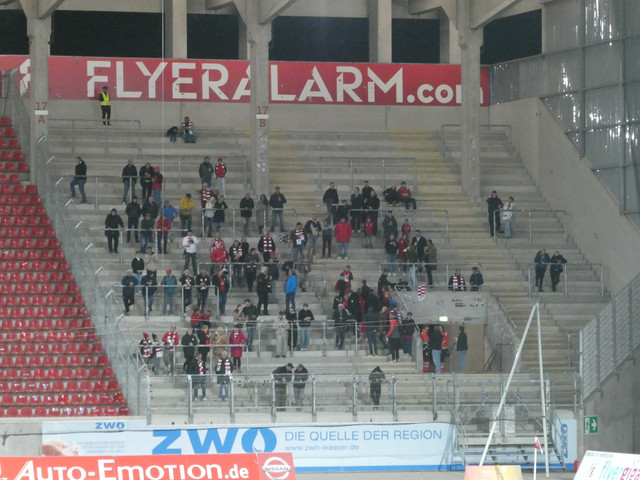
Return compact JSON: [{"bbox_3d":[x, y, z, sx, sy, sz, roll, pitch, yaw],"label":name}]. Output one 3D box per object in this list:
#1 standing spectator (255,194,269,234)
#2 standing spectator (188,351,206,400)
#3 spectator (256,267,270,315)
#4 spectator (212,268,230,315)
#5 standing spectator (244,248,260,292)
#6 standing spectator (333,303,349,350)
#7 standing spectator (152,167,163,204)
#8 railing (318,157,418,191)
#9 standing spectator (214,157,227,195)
[{"bbox_3d":[-2.316,-1.030,149.337,0.497,1.615,0.380,0,-1,8],"label":"standing spectator"},{"bbox_3d":[-4.399,4.921,133.319,0.580,1.731,0.400,0,-1,-27],"label":"standing spectator"},{"bbox_3d":[-2.146,1.920,139.192,0.450,1.807,0.580,-1,-1,41],"label":"spectator"},{"bbox_3d":[-3.692,1.939,137.894,0.560,1.715,0.420,0,-1,14],"label":"spectator"},{"bbox_3d":[-2.567,1.169,140.614,0.560,1.692,0.380,0,-1,-18],"label":"standing spectator"},{"bbox_3d":[0.776,3.251,138.353,0.570,1.751,0.450,0,-1,-10],"label":"standing spectator"},{"bbox_3d":[-6.594,-2.138,150.129,0.450,1.717,0.360,-1,-2,40],"label":"standing spectator"},{"bbox_3d":[2.003,-2.720,151.315,4.203,1.267,0.100,0,-1,-17],"label":"railing"},{"bbox_3d":[-3.943,-2.480,147.290,0.460,1.613,0.340,0,-1,-6],"label":"standing spectator"}]

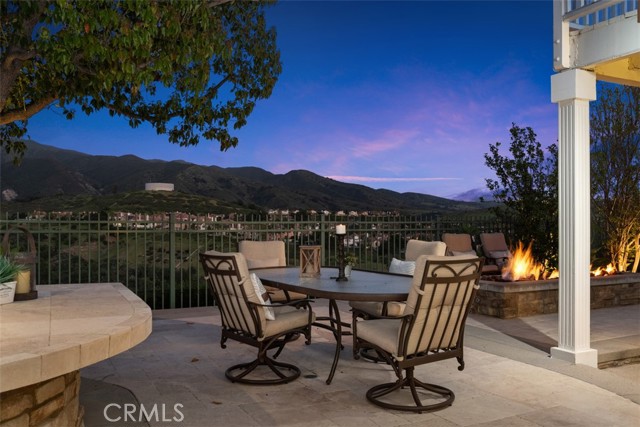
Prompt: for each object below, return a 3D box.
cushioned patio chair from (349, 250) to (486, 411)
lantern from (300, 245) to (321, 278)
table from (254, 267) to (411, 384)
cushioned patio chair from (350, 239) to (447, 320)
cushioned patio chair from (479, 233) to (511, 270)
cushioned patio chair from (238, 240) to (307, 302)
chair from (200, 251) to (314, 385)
[{"bbox_3d":[0.641,0.770,3.784,0.620,0.990,0.730,0,0,-34],"label":"cushioned patio chair"},{"bbox_3d":[-0.081,0.405,4.850,0.165,0.270,0.165,0,0,14],"label":"lantern"},{"bbox_3d":[0.125,0.902,4.780,1.210,0.725,2.140,0,0,-29],"label":"table"},{"bbox_3d":[0.697,0.770,5.078,0.730,0.990,0.620,0,0,-31],"label":"cushioned patio chair"},{"bbox_3d":[3.070,0.800,9.300,0.660,0.930,0.760,0,0,-29],"label":"cushioned patio chair"},{"bbox_3d":[-0.494,0.770,5.789,0.620,0.990,0.730,0,0,-26],"label":"cushioned patio chair"},{"bbox_3d":[-0.472,0.770,4.325,0.730,0.990,0.620,0,0,-40],"label":"chair"}]

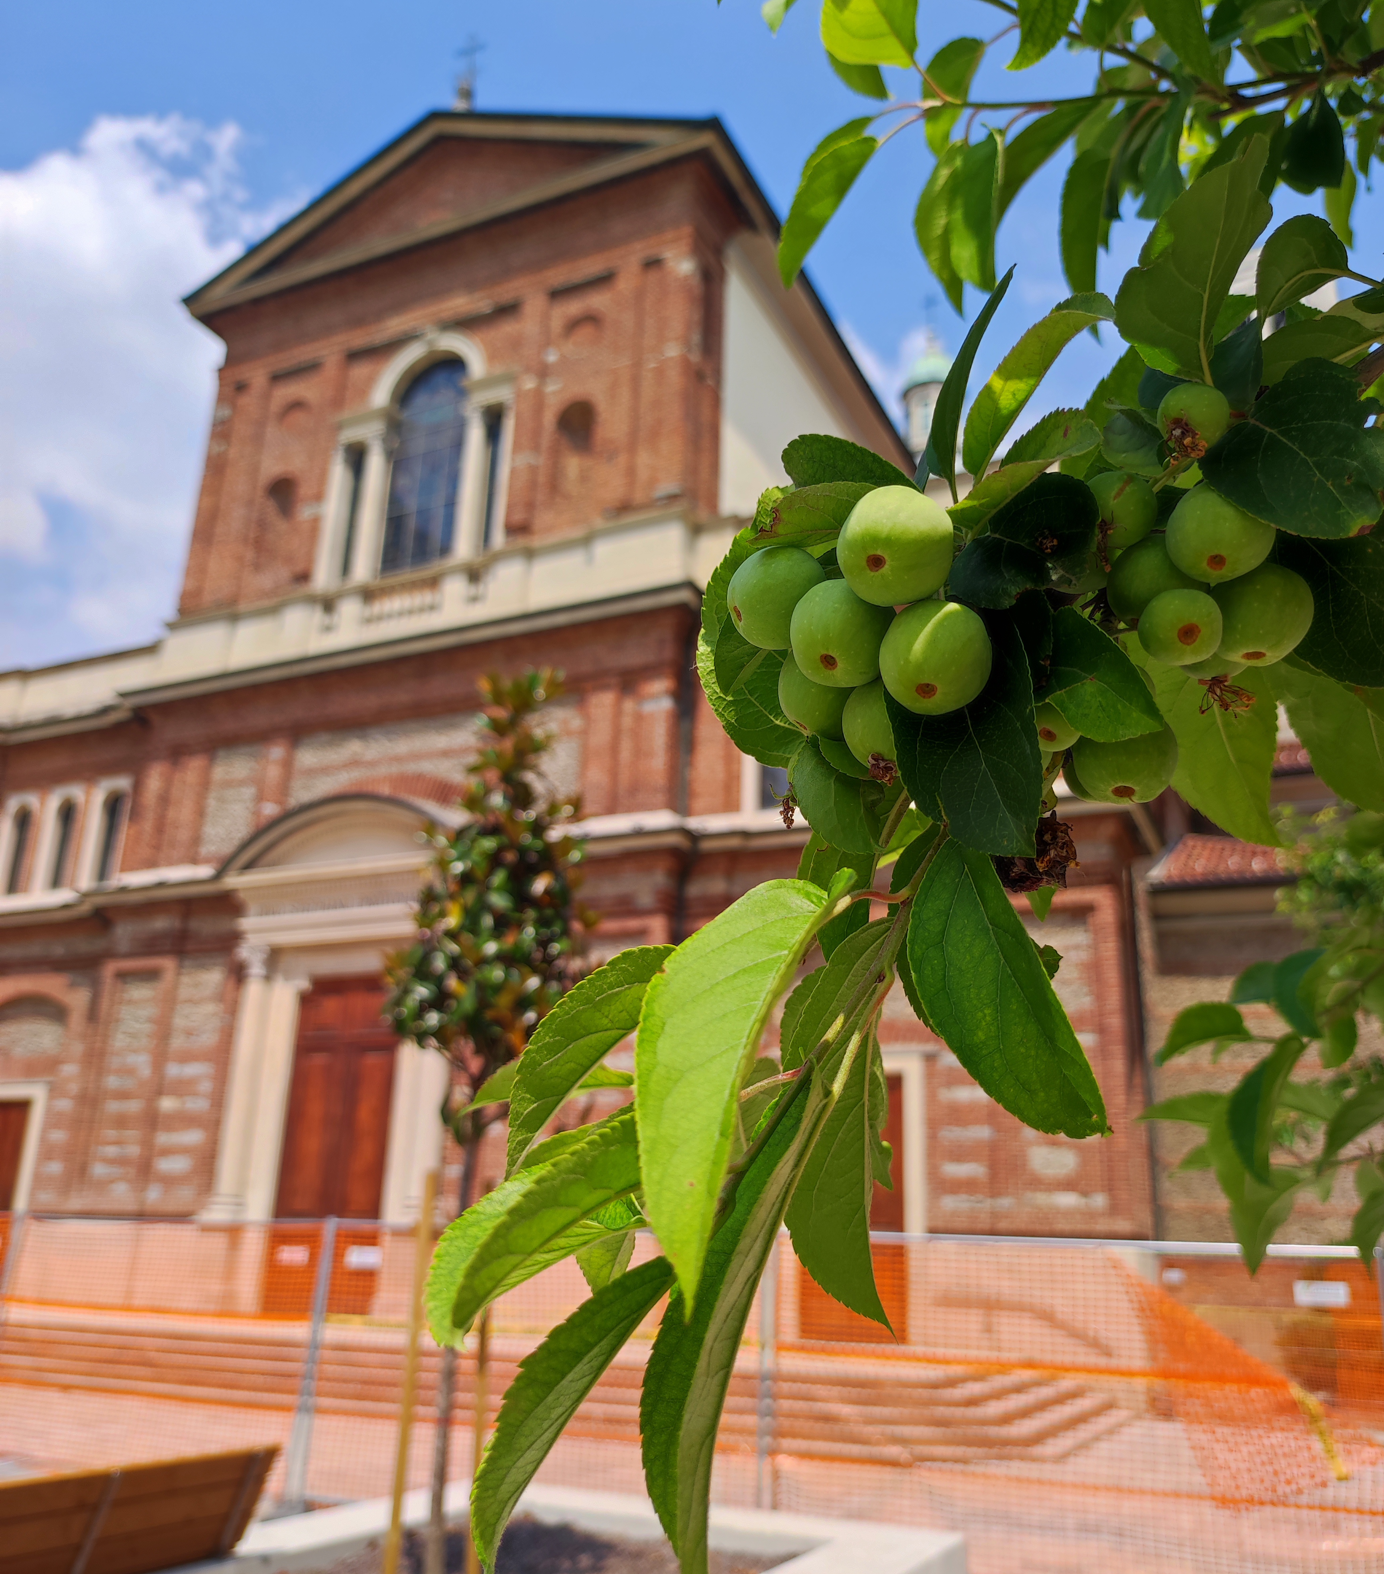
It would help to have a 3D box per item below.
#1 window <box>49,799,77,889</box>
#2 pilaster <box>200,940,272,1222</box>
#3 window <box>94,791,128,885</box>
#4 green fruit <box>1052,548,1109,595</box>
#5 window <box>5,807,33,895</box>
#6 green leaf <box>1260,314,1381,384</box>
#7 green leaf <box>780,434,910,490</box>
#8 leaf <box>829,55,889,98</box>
[{"bbox_3d":[-12.801,1.150,27.176,0.550,1.900,0.200,-7,-20,24],"label":"window"},{"bbox_3d":[-7.623,4.958,22.708,0.750,4.750,0.400,-7,-20,24],"label":"pilaster"},{"bbox_3d":[-11.592,0.981,26.641,0.600,1.919,0.200,-7,-20,24],"label":"window"},{"bbox_3d":[0.104,-0.064,0.360,0.025,0.025,0.025,2,-20,0],"label":"green fruit"},{"bbox_3d":[-13.995,1.325,27.701,0.550,1.904,0.200,-7,-20,24],"label":"window"},{"bbox_3d":[0.169,-0.117,0.360,0.037,0.019,0.020,-9,-21,27],"label":"green leaf"},{"bbox_3d":[0.041,-0.083,0.345,0.037,0.016,0.020,-1,-18,7],"label":"green leaf"},{"bbox_3d":[0.066,-0.291,0.530,0.026,0.036,0.025,-1,-18,8],"label":"leaf"}]

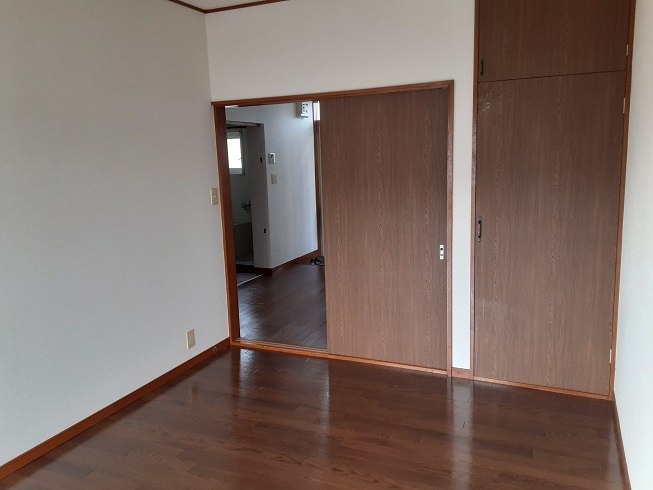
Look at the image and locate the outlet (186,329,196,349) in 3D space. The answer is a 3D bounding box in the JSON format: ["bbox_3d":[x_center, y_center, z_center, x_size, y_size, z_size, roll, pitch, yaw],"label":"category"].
[{"bbox_3d":[-0.939,0.655,3.537,0.011,0.120,0.072,2,11,25],"label":"outlet"}]

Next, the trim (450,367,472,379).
[{"bbox_3d":[0.855,0.810,3.217,0.120,0.065,0.015,2,11,25],"label":"trim"}]

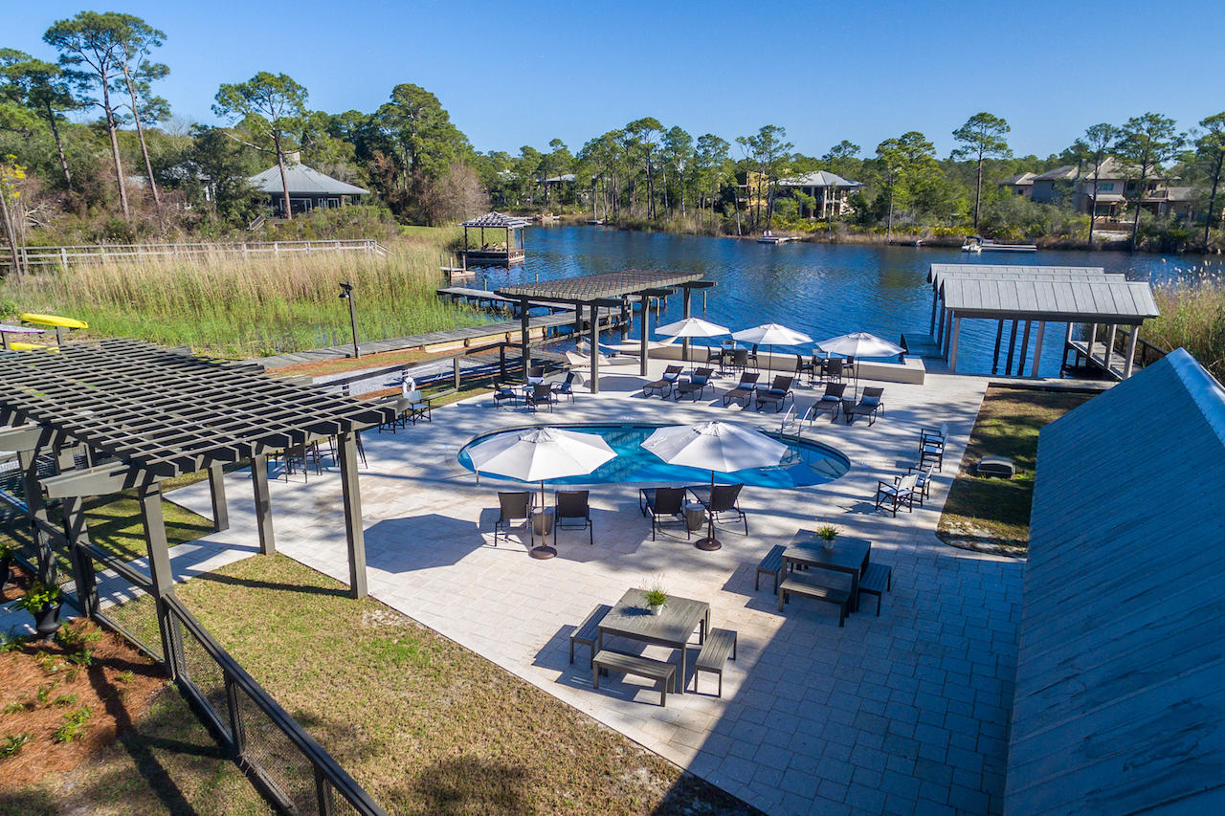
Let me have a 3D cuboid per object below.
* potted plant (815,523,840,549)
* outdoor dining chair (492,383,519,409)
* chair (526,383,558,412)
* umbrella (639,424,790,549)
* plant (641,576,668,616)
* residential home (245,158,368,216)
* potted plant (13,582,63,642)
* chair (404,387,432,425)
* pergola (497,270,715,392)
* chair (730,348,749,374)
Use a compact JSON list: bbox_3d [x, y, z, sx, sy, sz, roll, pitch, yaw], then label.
[{"bbox_3d":[3.666,2.176,11.498,0.360,0.380,0.360,0,18,0],"label":"potted plant"},{"bbox_3d":[-3.384,-0.445,21.371,0.600,0.820,0.580,-5,19,-17],"label":"outdoor dining chair"},{"bbox_3d":[-2.252,-0.327,21.529,0.600,0.910,0.650,-6,16,-23],"label":"chair"},{"bbox_3d":[1.894,1.435,12.888,2.720,2.450,2.680,0,15,0],"label":"umbrella"},{"bbox_3d":[0.608,2.698,9.622,0.330,0.460,0.330,0,18,0],"label":"plant"},{"bbox_3d":[-38.850,-28.143,87.000,14.200,7.200,13.500,-10,20,-30],"label":"residential home"},{"bbox_3d":[-8.555,3.011,10.113,0.680,0.940,0.660,0,15,0],"label":"potted plant"},{"bbox_3d":[-5.650,0.010,19.702,0.580,0.860,0.520,-16,23,-41],"label":"chair"},{"bbox_3d":[0.047,-3.153,25.773,5.400,3.350,8.300,12,21,34],"label":"pergola"},{"bbox_3d":[4.744,-1.621,25.554,0.520,1.130,0.560,-2,15,-8],"label":"chair"}]

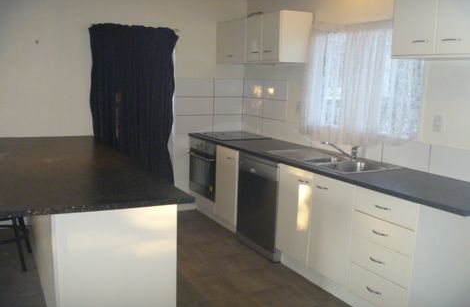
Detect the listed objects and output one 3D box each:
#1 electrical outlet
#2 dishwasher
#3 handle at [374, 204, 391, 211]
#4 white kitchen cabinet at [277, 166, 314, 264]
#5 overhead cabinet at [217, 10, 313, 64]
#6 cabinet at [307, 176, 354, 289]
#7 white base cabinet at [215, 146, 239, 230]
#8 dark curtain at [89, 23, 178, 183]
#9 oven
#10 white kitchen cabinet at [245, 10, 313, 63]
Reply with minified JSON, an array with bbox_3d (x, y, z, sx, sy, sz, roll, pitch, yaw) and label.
[{"bbox_3d":[1.311,-0.195,2.967,0.012,0.122,0.076,-3,10,-29],"label":"electrical outlet"},{"bbox_3d":[0.434,0.405,3.935,0.608,0.806,0.612,-3,10,-29],"label":"dishwasher"},{"bbox_3d":[0.833,0.303,2.562,0.029,0.020,0.109,-3,10,-29],"label":"handle"},{"bbox_3d":[0.694,0.421,3.486,0.608,0.684,0.418,-3,10,-29],"label":"white kitchen cabinet"},{"bbox_3d":[0.246,-1.089,4.466,0.346,0.431,1.181,-3,10,-29],"label":"overhead cabinet"},{"bbox_3d":[0.890,0.481,3.135,0.608,0.684,0.394,-3,10,-29],"label":"cabinet"},{"bbox_3d":[0.190,0.266,4.385,0.608,0.684,0.443,-3,10,-29],"label":"white base cabinet"},{"bbox_3d":[-0.983,-0.296,4.534,0.872,1.897,0.112,-3,10,-29],"label":"dark curtain"},{"bbox_3d":[-0.088,0.138,4.818,0.582,0.582,0.610,-3,10,-29],"label":"oven"},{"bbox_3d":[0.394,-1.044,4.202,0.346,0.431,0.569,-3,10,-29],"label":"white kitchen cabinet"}]

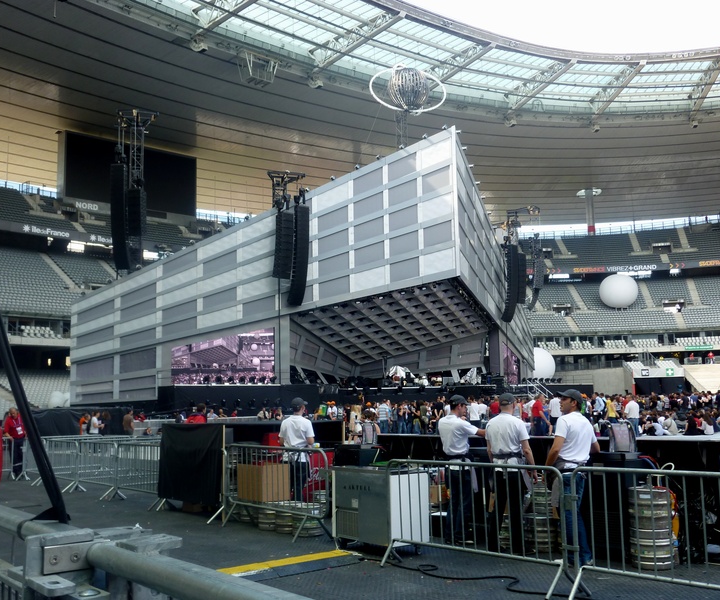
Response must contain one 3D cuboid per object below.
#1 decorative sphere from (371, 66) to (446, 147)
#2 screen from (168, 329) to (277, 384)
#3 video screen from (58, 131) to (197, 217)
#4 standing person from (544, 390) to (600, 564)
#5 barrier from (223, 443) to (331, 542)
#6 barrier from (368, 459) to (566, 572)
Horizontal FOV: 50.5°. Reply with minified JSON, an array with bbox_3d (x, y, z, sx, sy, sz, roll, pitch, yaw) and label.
[{"bbox_3d":[4.351,-17.393,68.374,6.900,7.400,6.700,-2,-7,4],"label":"decorative sphere"},{"bbox_3d":[-10.146,4.224,57.134,7.690,4.260,0.300,0,-8,-15],"label":"screen"},{"bbox_3d":[-34.421,-18.490,115.332,20.570,9.520,2.000,5,-10,-40],"label":"video screen"},{"bbox_3d":[2.173,1.815,7.848,0.560,1.770,0.420,5,-10,-40],"label":"standing person"},{"bbox_3d":[-1.153,2.537,10.236,0.550,1.110,2.430,5,-9,-39],"label":"barrier"},{"bbox_3d":[1.051,2.122,7.355,2.060,1.090,0.450,-9,-10,44],"label":"barrier"}]

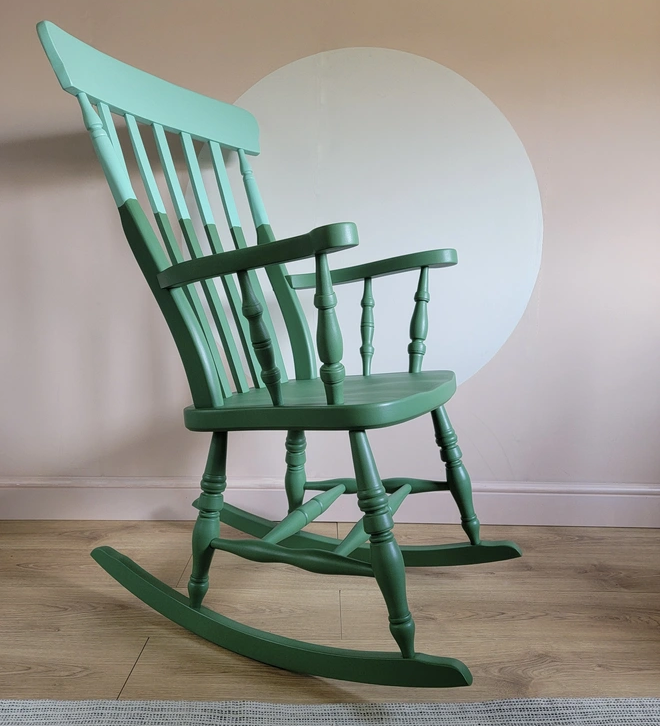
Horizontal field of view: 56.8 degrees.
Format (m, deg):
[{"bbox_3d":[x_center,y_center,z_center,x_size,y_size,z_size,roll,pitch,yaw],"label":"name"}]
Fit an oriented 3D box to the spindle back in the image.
[{"bbox_3d":[-0.251,-0.284,1.262,0.105,0.737,0.607,-22,-4,26],"label":"spindle back"}]

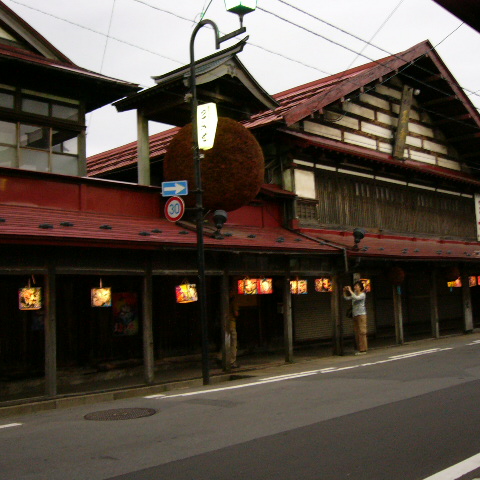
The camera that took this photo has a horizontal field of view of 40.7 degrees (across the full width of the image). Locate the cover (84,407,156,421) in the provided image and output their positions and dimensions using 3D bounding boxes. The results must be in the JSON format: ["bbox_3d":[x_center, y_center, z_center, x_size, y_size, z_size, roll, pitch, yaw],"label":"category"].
[{"bbox_3d":[-1.589,2.307,8.604,0.940,0.040,0.940,-3,-5,0],"label":"cover"}]

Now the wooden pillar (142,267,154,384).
[{"bbox_3d":[-1.588,1.474,11.264,0.112,2.011,0.112,2,-7,-45],"label":"wooden pillar"}]

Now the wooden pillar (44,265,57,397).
[{"bbox_3d":[-2.914,1.385,9.950,0.115,2.005,0.115,2,-7,-45],"label":"wooden pillar"}]

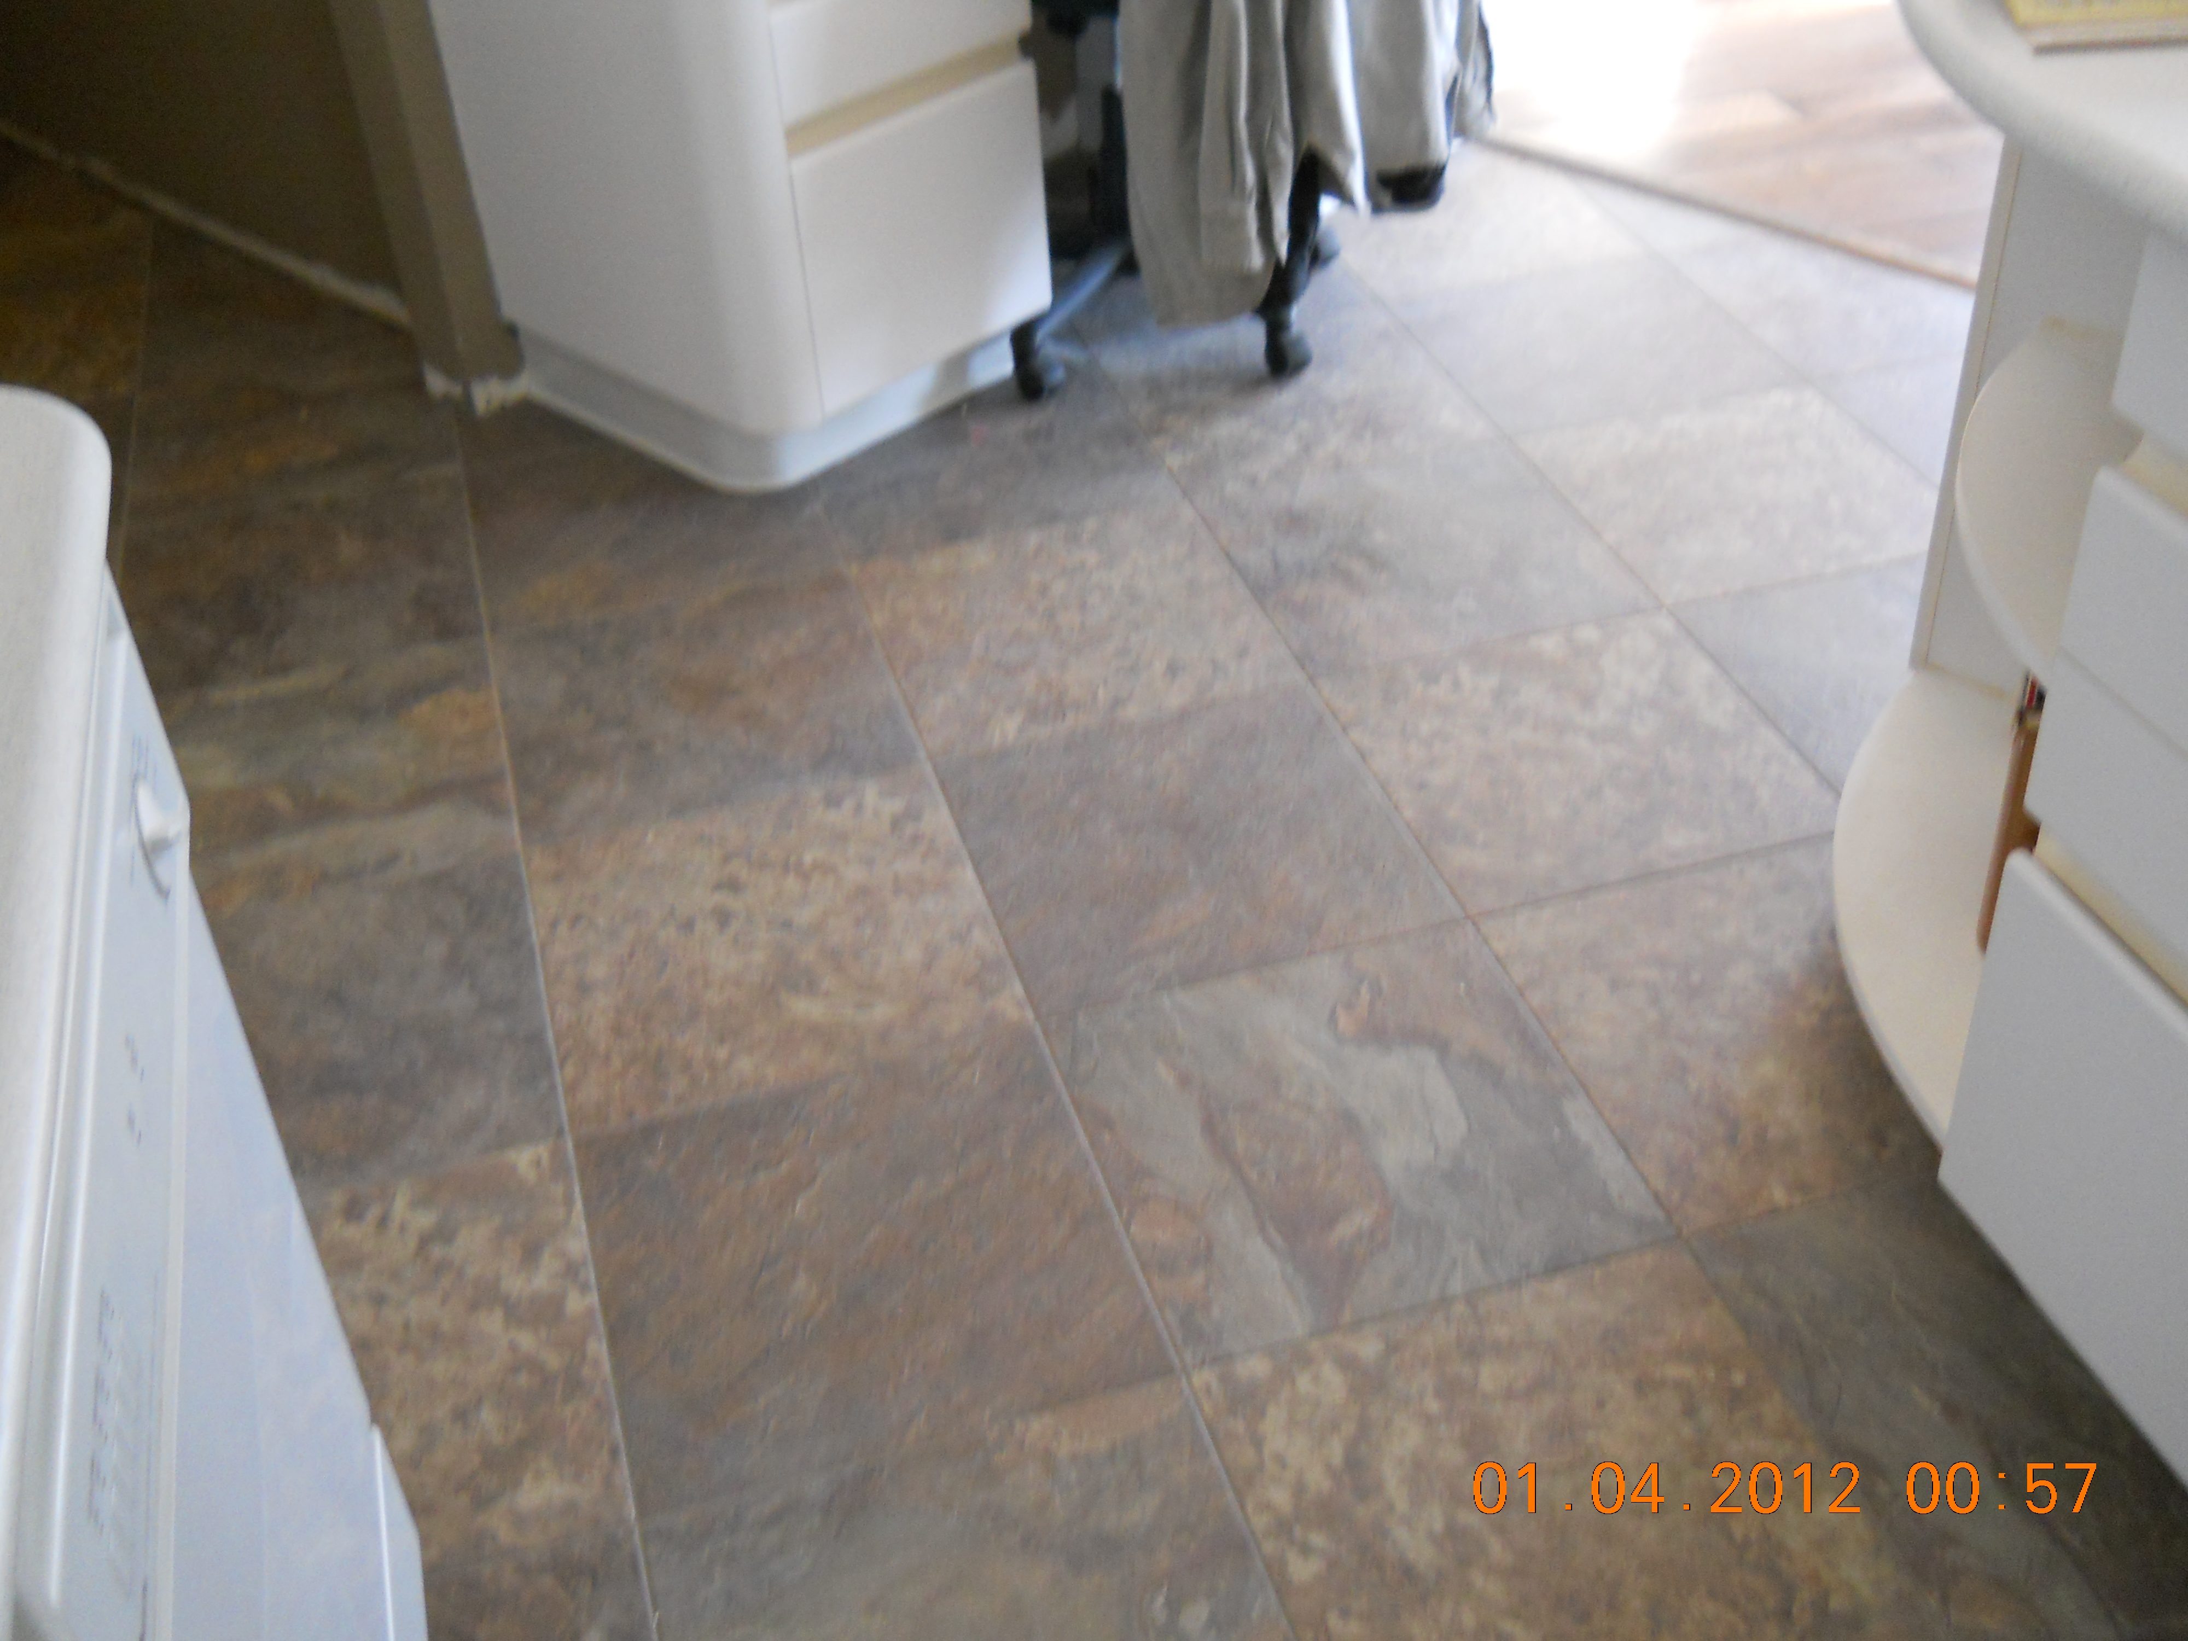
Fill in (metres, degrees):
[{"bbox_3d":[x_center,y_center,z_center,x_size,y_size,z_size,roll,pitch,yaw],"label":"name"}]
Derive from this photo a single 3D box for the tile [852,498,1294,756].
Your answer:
[{"bbox_3d":[-0.025,-0.211,2.532,0.403,0.010,0.403,-12,38,-11],"label":"tile"}]

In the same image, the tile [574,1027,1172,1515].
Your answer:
[{"bbox_3d":[-0.186,0.335,1.839,0.400,0.010,0.400,-12,38,-11],"label":"tile"}]

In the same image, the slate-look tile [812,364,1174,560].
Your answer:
[{"bbox_3d":[-0.139,-0.442,2.843,0.403,0.010,0.403,-12,38,-11],"label":"slate-look tile"}]

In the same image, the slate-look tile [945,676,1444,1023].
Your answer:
[{"bbox_3d":[0.088,0.019,2.221,0.403,0.010,0.403,-12,38,-11],"label":"slate-look tile"}]

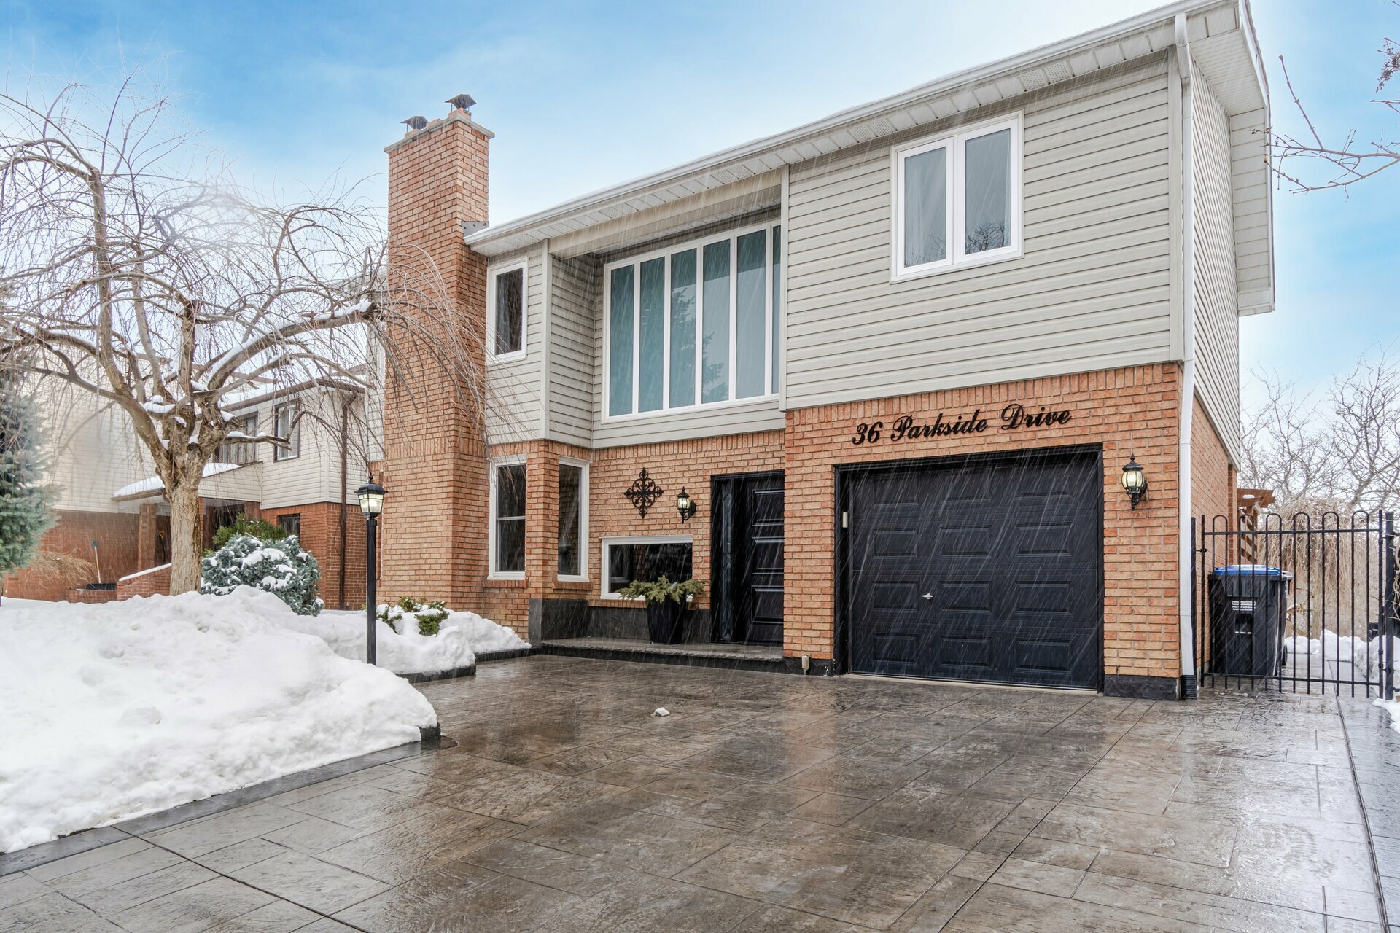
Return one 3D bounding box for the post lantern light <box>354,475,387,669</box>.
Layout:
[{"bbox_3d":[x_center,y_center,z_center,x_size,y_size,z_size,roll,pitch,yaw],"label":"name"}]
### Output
[{"bbox_3d":[-2.858,0.994,7.100,0.215,1.820,0.215,-2,-3,35],"label":"post lantern light"}]

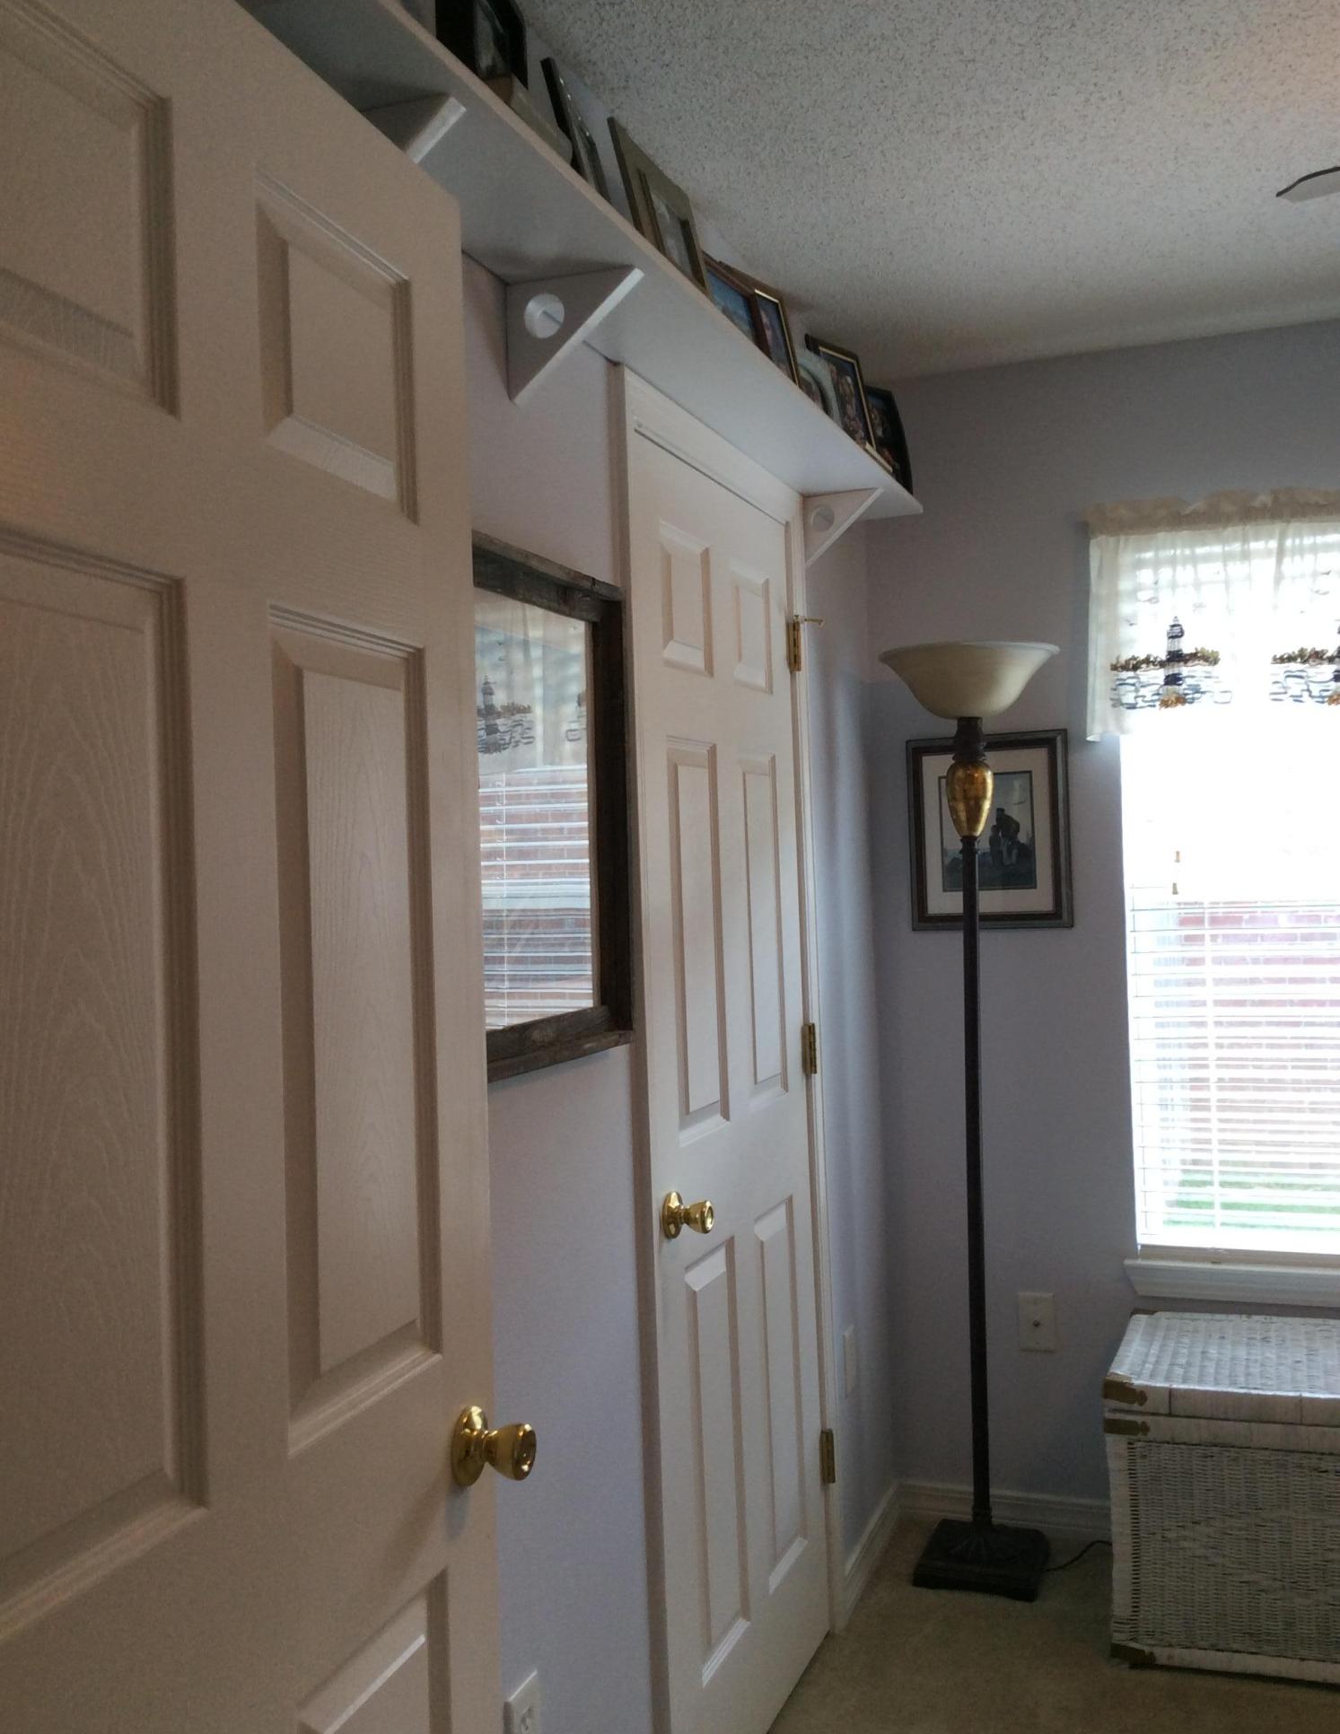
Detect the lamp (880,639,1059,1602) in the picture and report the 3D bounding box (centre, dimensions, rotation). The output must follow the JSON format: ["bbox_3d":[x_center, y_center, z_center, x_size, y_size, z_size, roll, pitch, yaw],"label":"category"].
[{"bbox_3d":[0.605,0.484,3.275,0.348,1.810,0.348,-2,-1,20],"label":"lamp"}]

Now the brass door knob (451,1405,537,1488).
[{"bbox_3d":[-0.148,0.501,1.425,0.058,0.065,0.065,-2,-1,17],"label":"brass door knob"}]

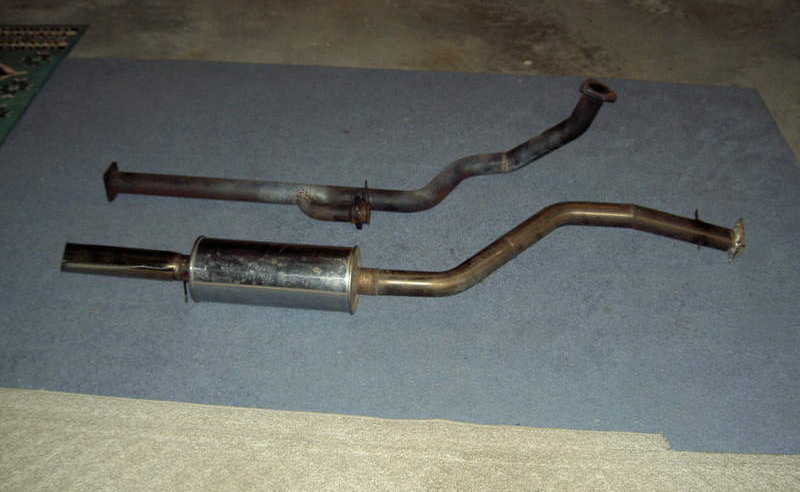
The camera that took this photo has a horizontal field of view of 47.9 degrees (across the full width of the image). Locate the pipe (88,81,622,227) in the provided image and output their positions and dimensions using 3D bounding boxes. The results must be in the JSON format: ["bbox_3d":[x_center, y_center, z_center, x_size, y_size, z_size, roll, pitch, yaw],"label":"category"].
[{"bbox_3d":[-0.105,-0.279,2.774,1.632,0.305,0.407,-3,37,-6],"label":"pipe"}]

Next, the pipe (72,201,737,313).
[{"bbox_3d":[0.019,0.020,2.476,1.929,0.180,0.378,-3,37,-6],"label":"pipe"}]

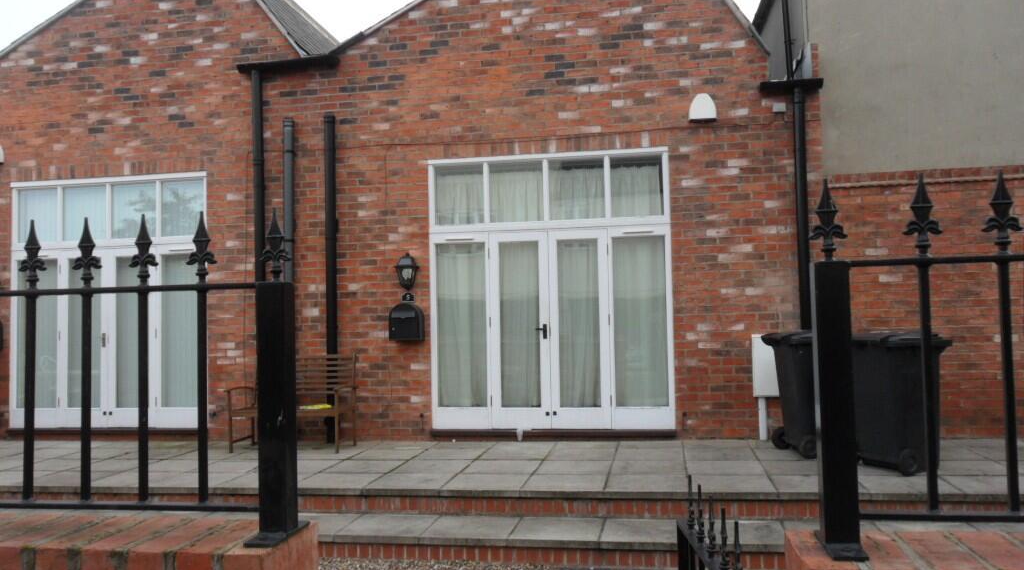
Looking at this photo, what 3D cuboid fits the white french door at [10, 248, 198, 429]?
[{"bbox_3d":[-4.562,0.592,8.997,2.461,2.043,0.100,-2,-3,9],"label":"white french door"}]

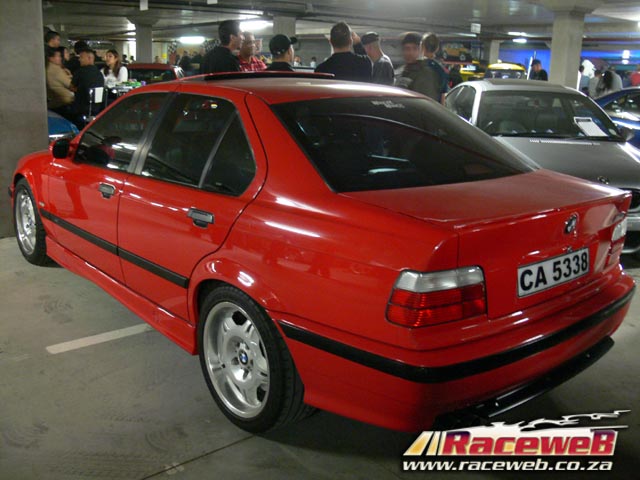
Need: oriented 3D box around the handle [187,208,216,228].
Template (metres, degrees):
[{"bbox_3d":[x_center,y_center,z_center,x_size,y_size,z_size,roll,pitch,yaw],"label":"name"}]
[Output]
[{"bbox_3d":[-0.485,-0.088,2.637,0.040,0.077,0.155,-10,20,-40],"label":"handle"}]

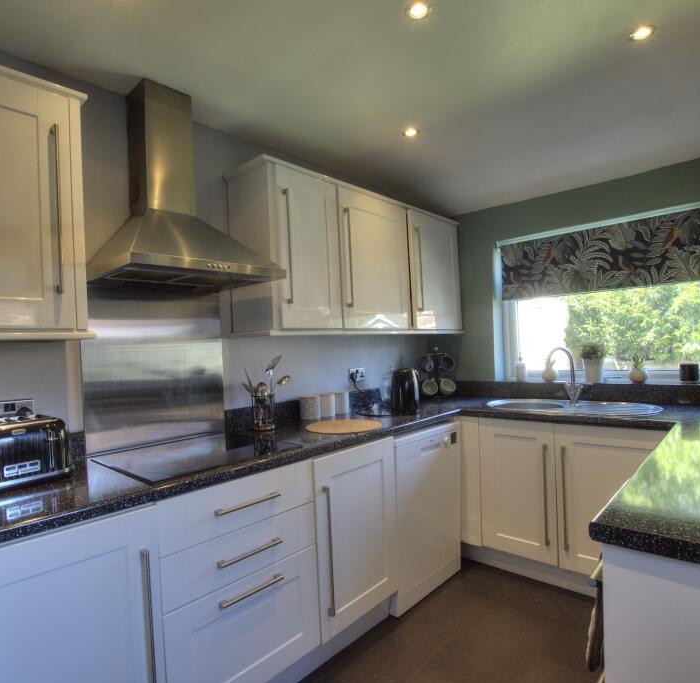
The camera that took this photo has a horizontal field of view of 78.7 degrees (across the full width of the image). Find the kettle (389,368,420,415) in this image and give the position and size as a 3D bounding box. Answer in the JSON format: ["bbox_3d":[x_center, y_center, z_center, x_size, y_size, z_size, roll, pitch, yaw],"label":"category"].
[{"bbox_3d":[0.310,0.285,2.425,0.185,0.252,0.148,-2,0,31],"label":"kettle"}]

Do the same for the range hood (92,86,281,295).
[{"bbox_3d":[-0.663,-0.638,1.724,0.475,0.798,0.606,-3,-1,44],"label":"range hood"}]

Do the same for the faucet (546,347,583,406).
[{"bbox_3d":[1.237,0.196,2.425,0.187,0.333,0.111,-2,-1,-1],"label":"faucet"}]

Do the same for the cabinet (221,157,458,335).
[{"bbox_3d":[0.098,-0.442,2.621,0.346,0.812,1.683,-2,0,45],"label":"cabinet"}]

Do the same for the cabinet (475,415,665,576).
[{"bbox_3d":[1.223,0.778,2.384,0.798,0.727,0.576,-3,-1,39],"label":"cabinet"}]

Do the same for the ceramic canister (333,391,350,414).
[{"bbox_3d":[-0.054,0.363,2.517,0.100,0.125,0.100,-2,0,0],"label":"ceramic canister"}]

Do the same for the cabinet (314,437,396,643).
[{"bbox_3d":[-0.161,0.835,2.050,0.576,0.727,0.505,-3,-1,44],"label":"cabinet"}]

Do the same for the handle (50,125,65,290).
[{"bbox_3d":[-0.918,-0.416,1.345,0.036,0.530,0.015,-2,0,45],"label":"handle"}]

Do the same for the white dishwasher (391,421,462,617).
[{"bbox_3d":[0.214,0.890,2.438,0.600,0.829,0.598,-2,0,45],"label":"white dishwasher"}]

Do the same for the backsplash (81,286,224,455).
[{"bbox_3d":[-0.830,0.113,1.887,0.020,0.680,0.597,-2,0,45],"label":"backsplash"}]

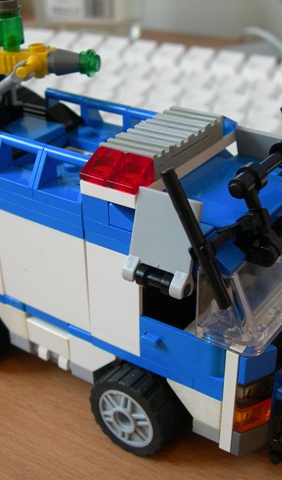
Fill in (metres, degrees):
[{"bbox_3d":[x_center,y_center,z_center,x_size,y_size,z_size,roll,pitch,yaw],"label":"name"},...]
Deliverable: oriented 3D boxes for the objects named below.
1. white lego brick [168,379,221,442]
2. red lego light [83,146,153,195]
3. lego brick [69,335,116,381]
[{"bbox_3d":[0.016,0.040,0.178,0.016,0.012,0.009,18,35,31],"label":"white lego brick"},{"bbox_3d":[-0.005,-0.016,0.162,0.016,0.006,0.008,18,35,31],"label":"red lego light"},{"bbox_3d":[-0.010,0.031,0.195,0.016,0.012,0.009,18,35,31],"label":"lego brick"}]

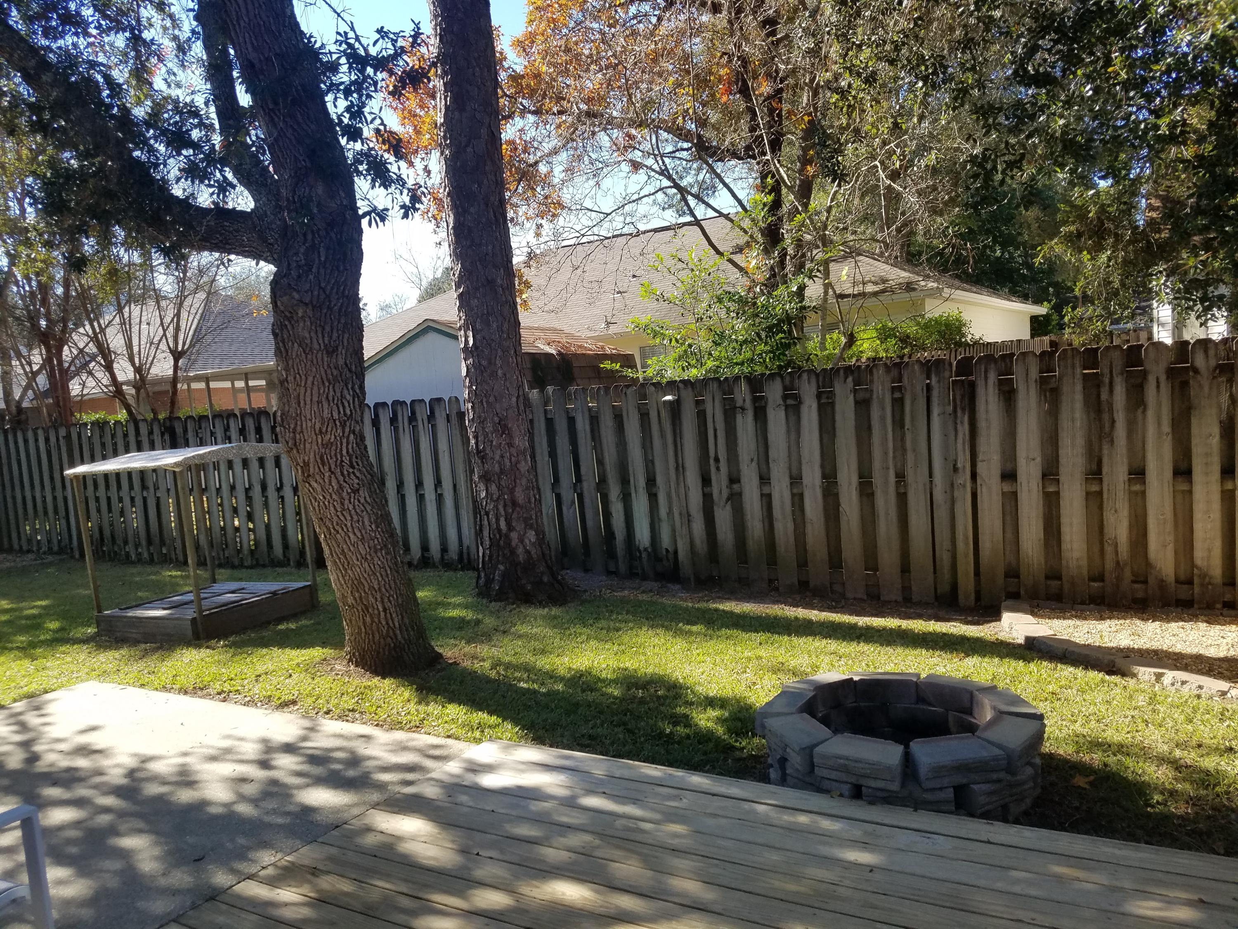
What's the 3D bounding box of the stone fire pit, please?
[{"bbox_3d":[1.134,1.150,3.788,1.097,0.300,1.097,-5,4,0],"label":"stone fire pit"}]

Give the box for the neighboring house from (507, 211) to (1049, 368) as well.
[{"bbox_3d":[0.986,-3.171,23.550,16.600,5.558,11.436,-2,5,32],"label":"neighboring house"}]

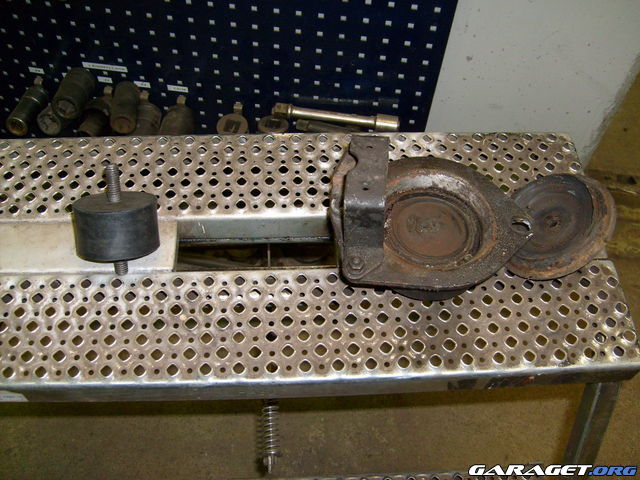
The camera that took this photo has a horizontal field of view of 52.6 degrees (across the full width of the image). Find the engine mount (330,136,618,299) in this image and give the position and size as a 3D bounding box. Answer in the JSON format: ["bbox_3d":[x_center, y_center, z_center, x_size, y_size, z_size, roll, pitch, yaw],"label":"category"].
[{"bbox_3d":[0.137,-0.024,0.576,0.254,0.058,0.146,-1,57,-3],"label":"engine mount"}]

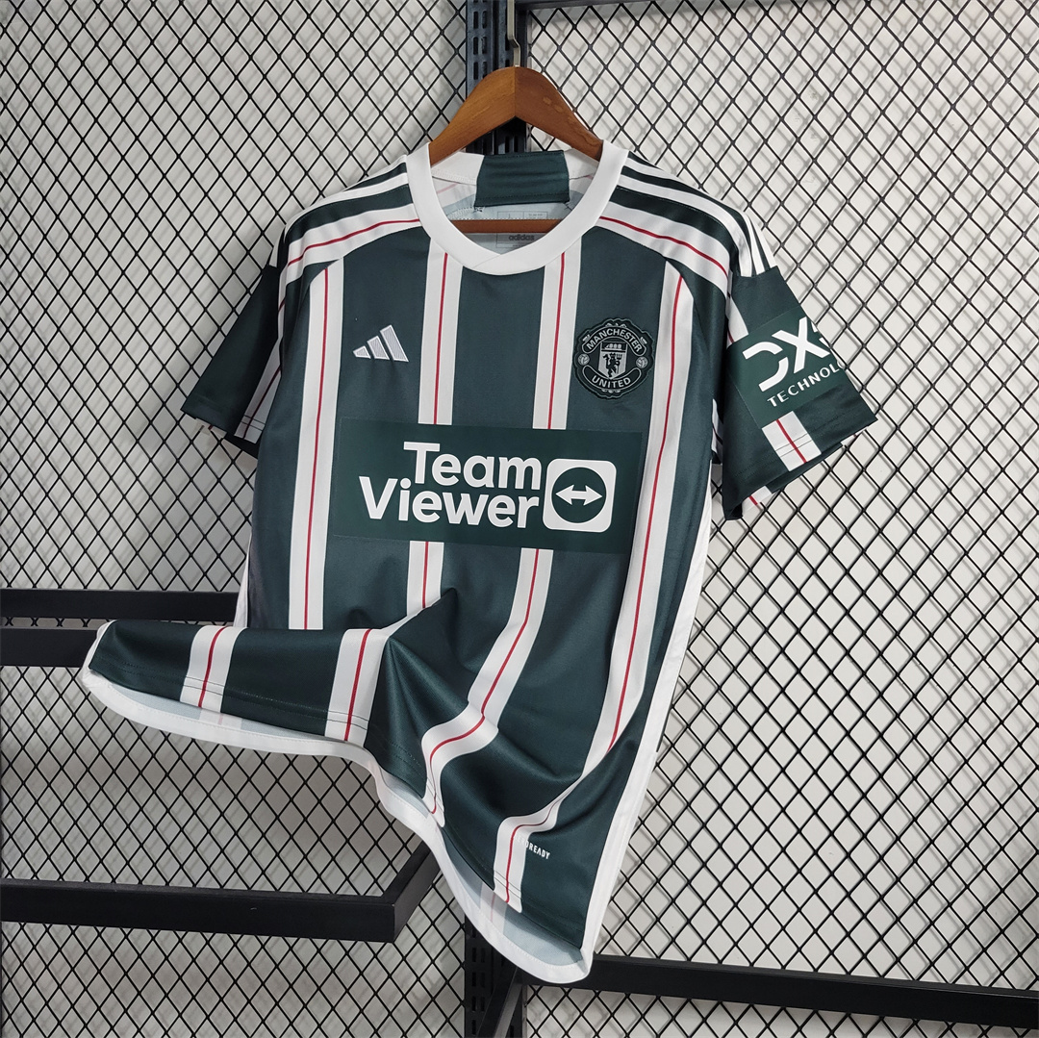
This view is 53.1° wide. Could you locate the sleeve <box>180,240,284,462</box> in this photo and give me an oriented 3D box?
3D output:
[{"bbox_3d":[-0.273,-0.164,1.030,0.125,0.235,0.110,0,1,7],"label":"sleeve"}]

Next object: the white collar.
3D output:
[{"bbox_3d":[-0.003,-0.292,0.990,0.213,0.138,0.120,0,1,9],"label":"white collar"}]

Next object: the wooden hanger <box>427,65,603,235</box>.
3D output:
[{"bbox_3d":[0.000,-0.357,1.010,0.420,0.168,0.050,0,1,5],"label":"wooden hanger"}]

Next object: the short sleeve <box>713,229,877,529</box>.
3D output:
[{"bbox_3d":[0.258,-0.138,0.980,0.150,0.270,0.110,0,1,7],"label":"short sleeve"}]

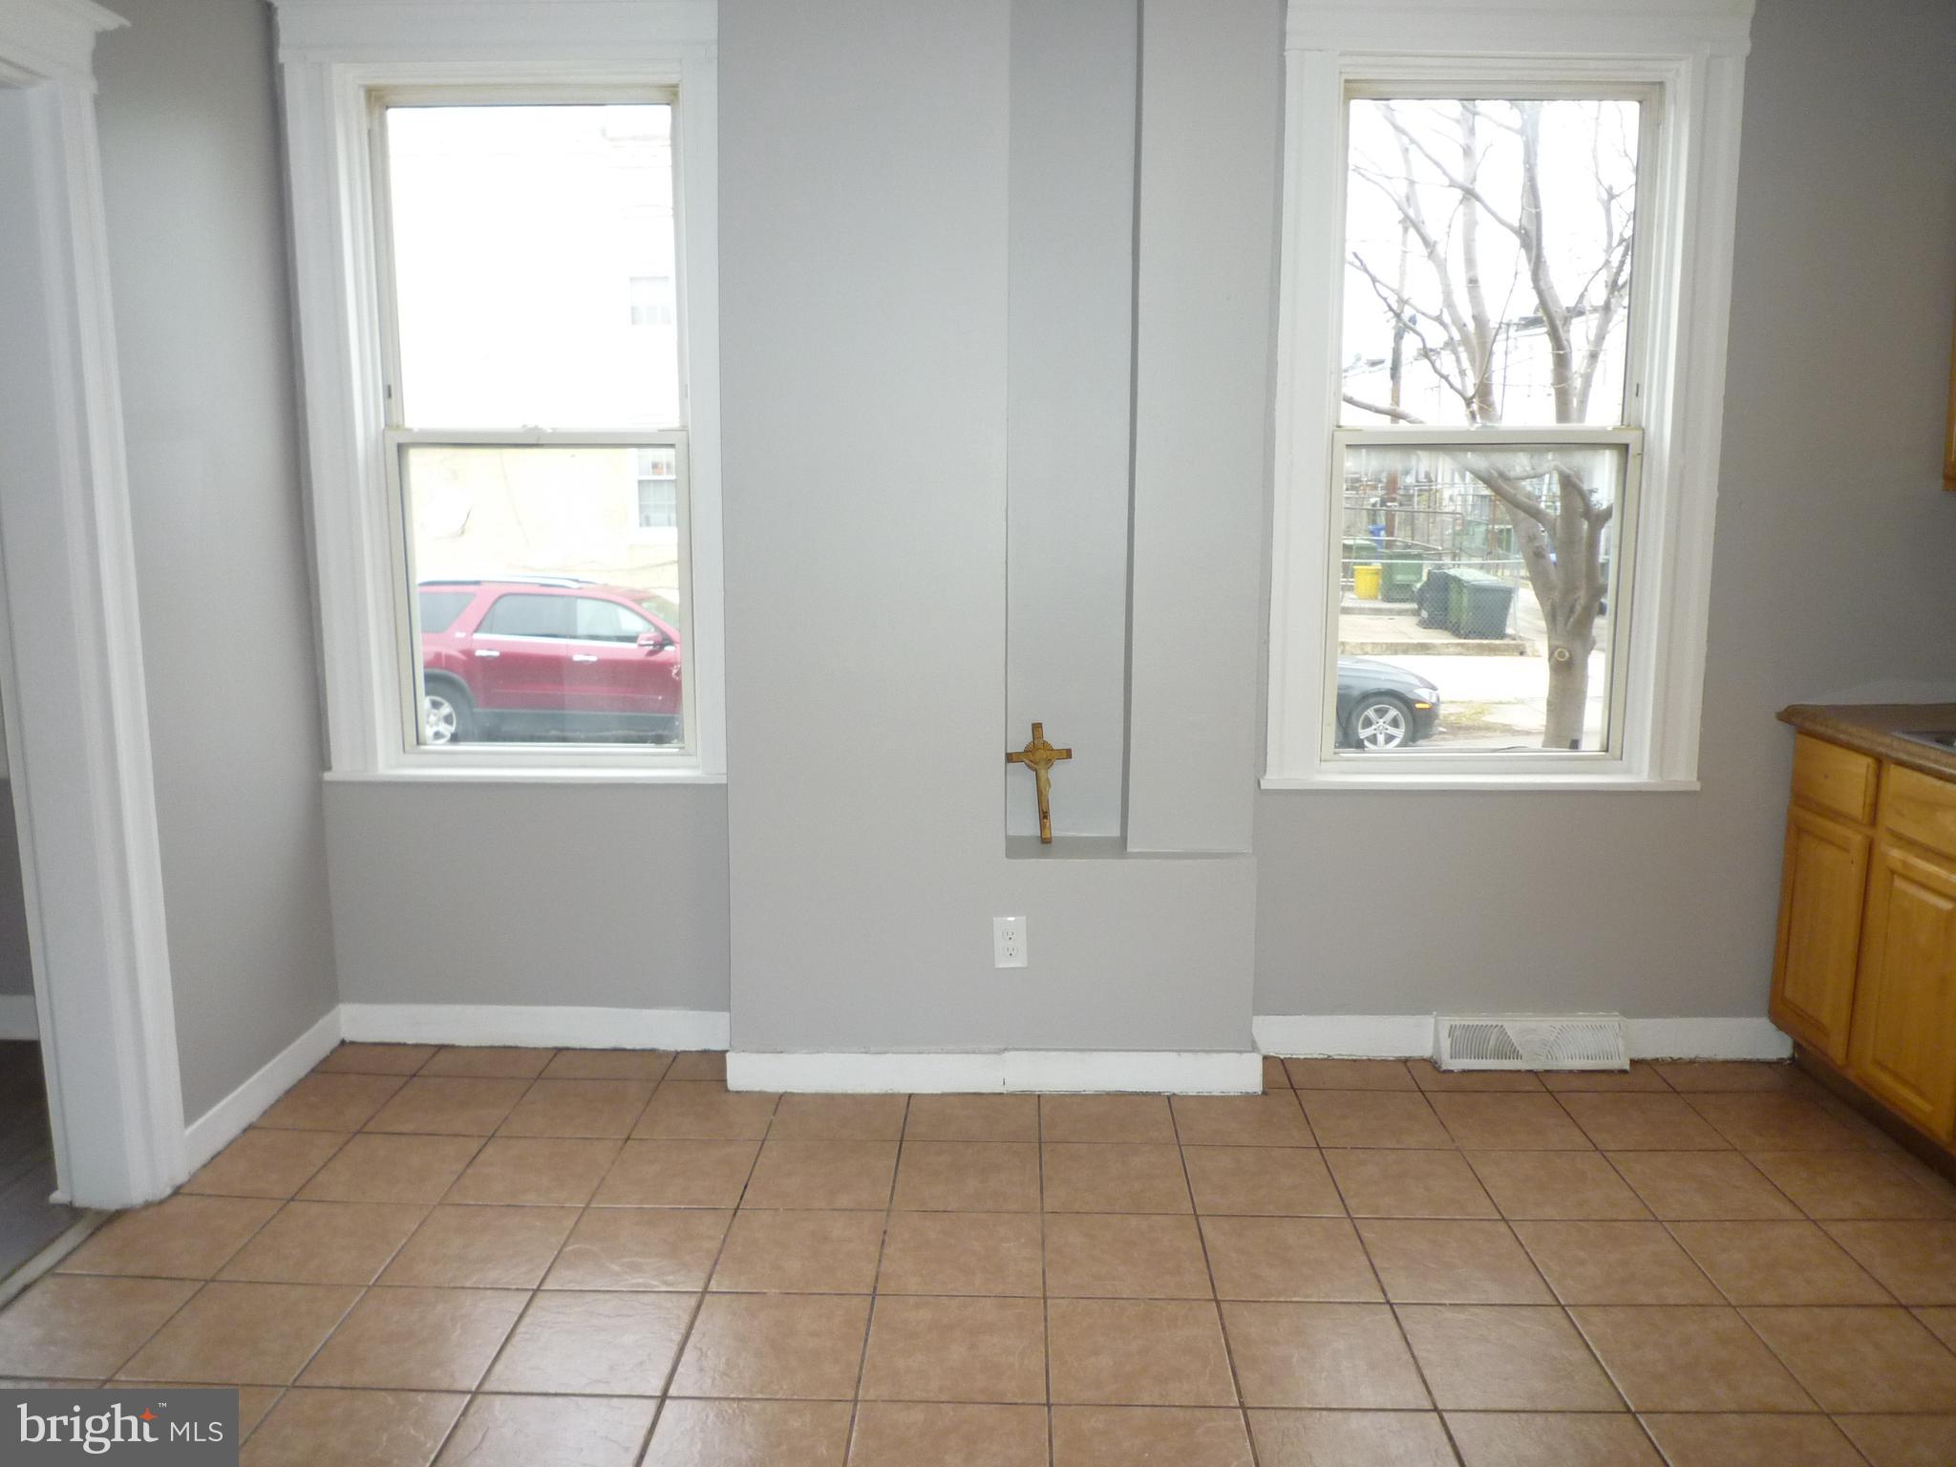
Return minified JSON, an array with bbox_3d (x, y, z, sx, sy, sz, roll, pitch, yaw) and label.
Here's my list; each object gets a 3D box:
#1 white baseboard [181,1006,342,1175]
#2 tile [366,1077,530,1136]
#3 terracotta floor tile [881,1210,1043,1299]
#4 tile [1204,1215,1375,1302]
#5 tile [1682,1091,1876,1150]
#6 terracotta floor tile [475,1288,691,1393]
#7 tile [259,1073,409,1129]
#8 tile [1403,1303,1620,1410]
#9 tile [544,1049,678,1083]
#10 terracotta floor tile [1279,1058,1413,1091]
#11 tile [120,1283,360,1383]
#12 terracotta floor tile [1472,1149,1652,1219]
[{"bbox_3d":[-1.675,0.824,3.320,0.015,0.110,0.737,0,9,-1],"label":"white baseboard"},{"bbox_3d":[-1.236,0.883,3.327,0.302,0.010,0.302,0,9,2],"label":"tile"},{"bbox_3d":[-0.028,0.989,2.684,0.301,0.010,0.301,0,9,2],"label":"terracotta floor tile"},{"bbox_3d":[0.582,0.990,2.662,0.302,0.010,0.302,0,9,2],"label":"tile"},{"bbox_3d":[1.820,0.897,3.236,0.301,0.010,0.301,0,9,2],"label":"tile"},{"bbox_3d":[-0.643,1.027,2.381,0.299,0.010,0.299,0,9,2],"label":"terracotta floor tile"},{"bbox_3d":[-1.529,0.879,3.360,0.261,0.010,0.301,0,9,2],"label":"tile"},{"bbox_3d":[0.879,1.043,2.361,0.301,0.010,0.301,0,9,2],"label":"tile"},{"bbox_3d":[-0.932,0.842,3.578,0.301,0.010,0.187,0,9,2],"label":"tile"},{"bbox_3d":[0.911,0.843,3.470,0.302,0.010,0.184,0,10,2],"label":"terracotta floor tile"},{"bbox_3d":[-1.246,1.023,2.408,0.302,0.010,0.299,0,10,2],"label":"tile"},{"bbox_3d":[1.203,0.944,2.950,0.301,0.010,0.301,0,9,2],"label":"terracotta floor tile"}]

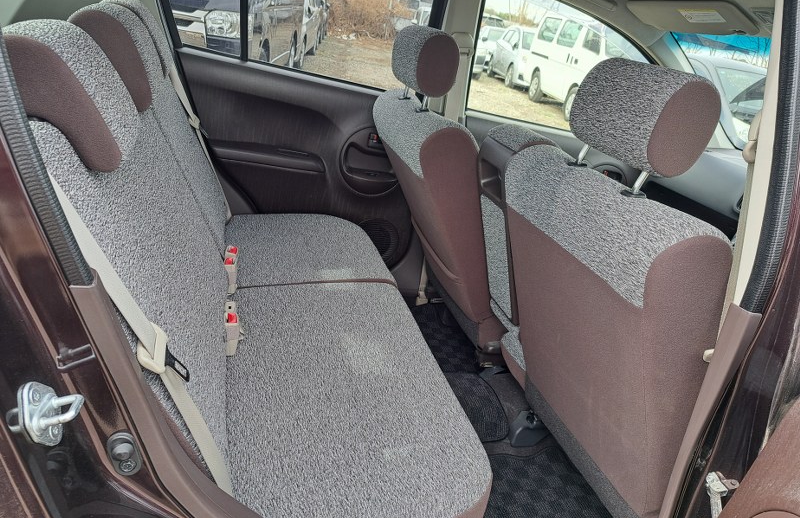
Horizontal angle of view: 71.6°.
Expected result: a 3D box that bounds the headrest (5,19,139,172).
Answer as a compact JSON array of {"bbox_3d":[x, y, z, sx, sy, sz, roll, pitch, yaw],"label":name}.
[{"bbox_3d":[-0.424,-0.213,0.699,0.155,0.165,0.250,-11,28,-14],"label":"headrest"}]

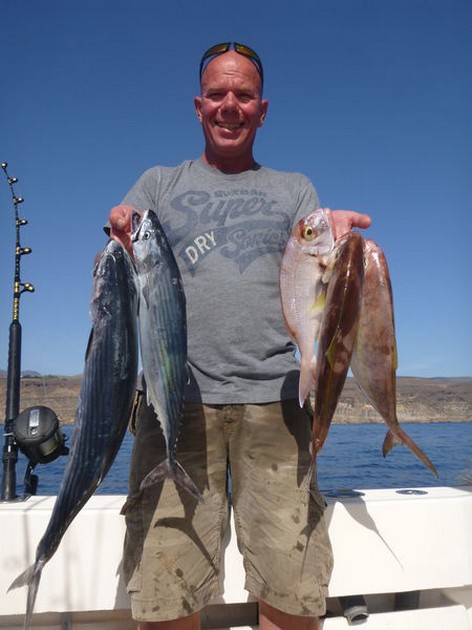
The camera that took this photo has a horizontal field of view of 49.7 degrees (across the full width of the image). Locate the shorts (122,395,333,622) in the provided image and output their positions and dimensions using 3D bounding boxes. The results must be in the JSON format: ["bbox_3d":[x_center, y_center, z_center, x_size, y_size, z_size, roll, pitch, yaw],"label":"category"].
[{"bbox_3d":[-0.016,0.372,1.066,0.425,0.470,0.260,0,-12,0],"label":"shorts"}]

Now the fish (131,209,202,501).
[{"bbox_3d":[-0.129,0.052,0.878,0.112,0.500,0.075,-9,-10,17],"label":"fish"}]

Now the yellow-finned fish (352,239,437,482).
[{"bbox_3d":[0.267,0.075,0.904,0.112,0.430,0.070,-14,-10,23],"label":"yellow-finned fish"}]

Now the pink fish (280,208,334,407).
[{"bbox_3d":[0.132,-0.019,0.903,0.108,0.360,0.055,5,-9,-4],"label":"pink fish"}]

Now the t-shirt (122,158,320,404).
[{"bbox_3d":[-0.035,-0.084,1.157,0.480,0.610,0.280,0,-12,0],"label":"t-shirt"}]

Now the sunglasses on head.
[{"bbox_3d":[-0.011,-0.619,1.269,0.160,0.050,0.145,0,-26,0],"label":"sunglasses on head"}]

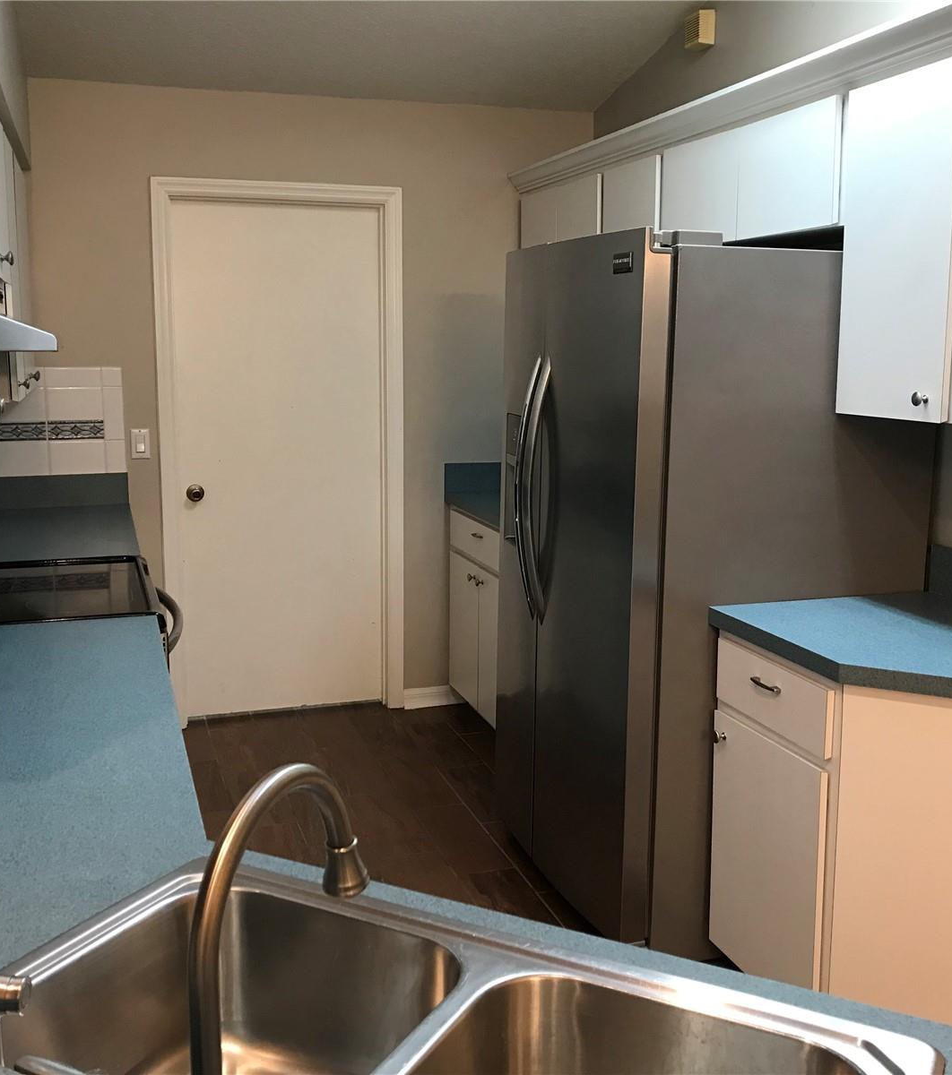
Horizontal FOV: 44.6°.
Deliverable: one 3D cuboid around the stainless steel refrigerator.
[{"bbox_3d":[0.583,0.108,3.231,0.855,1.779,0.910,-3,10,-18],"label":"stainless steel refrigerator"}]

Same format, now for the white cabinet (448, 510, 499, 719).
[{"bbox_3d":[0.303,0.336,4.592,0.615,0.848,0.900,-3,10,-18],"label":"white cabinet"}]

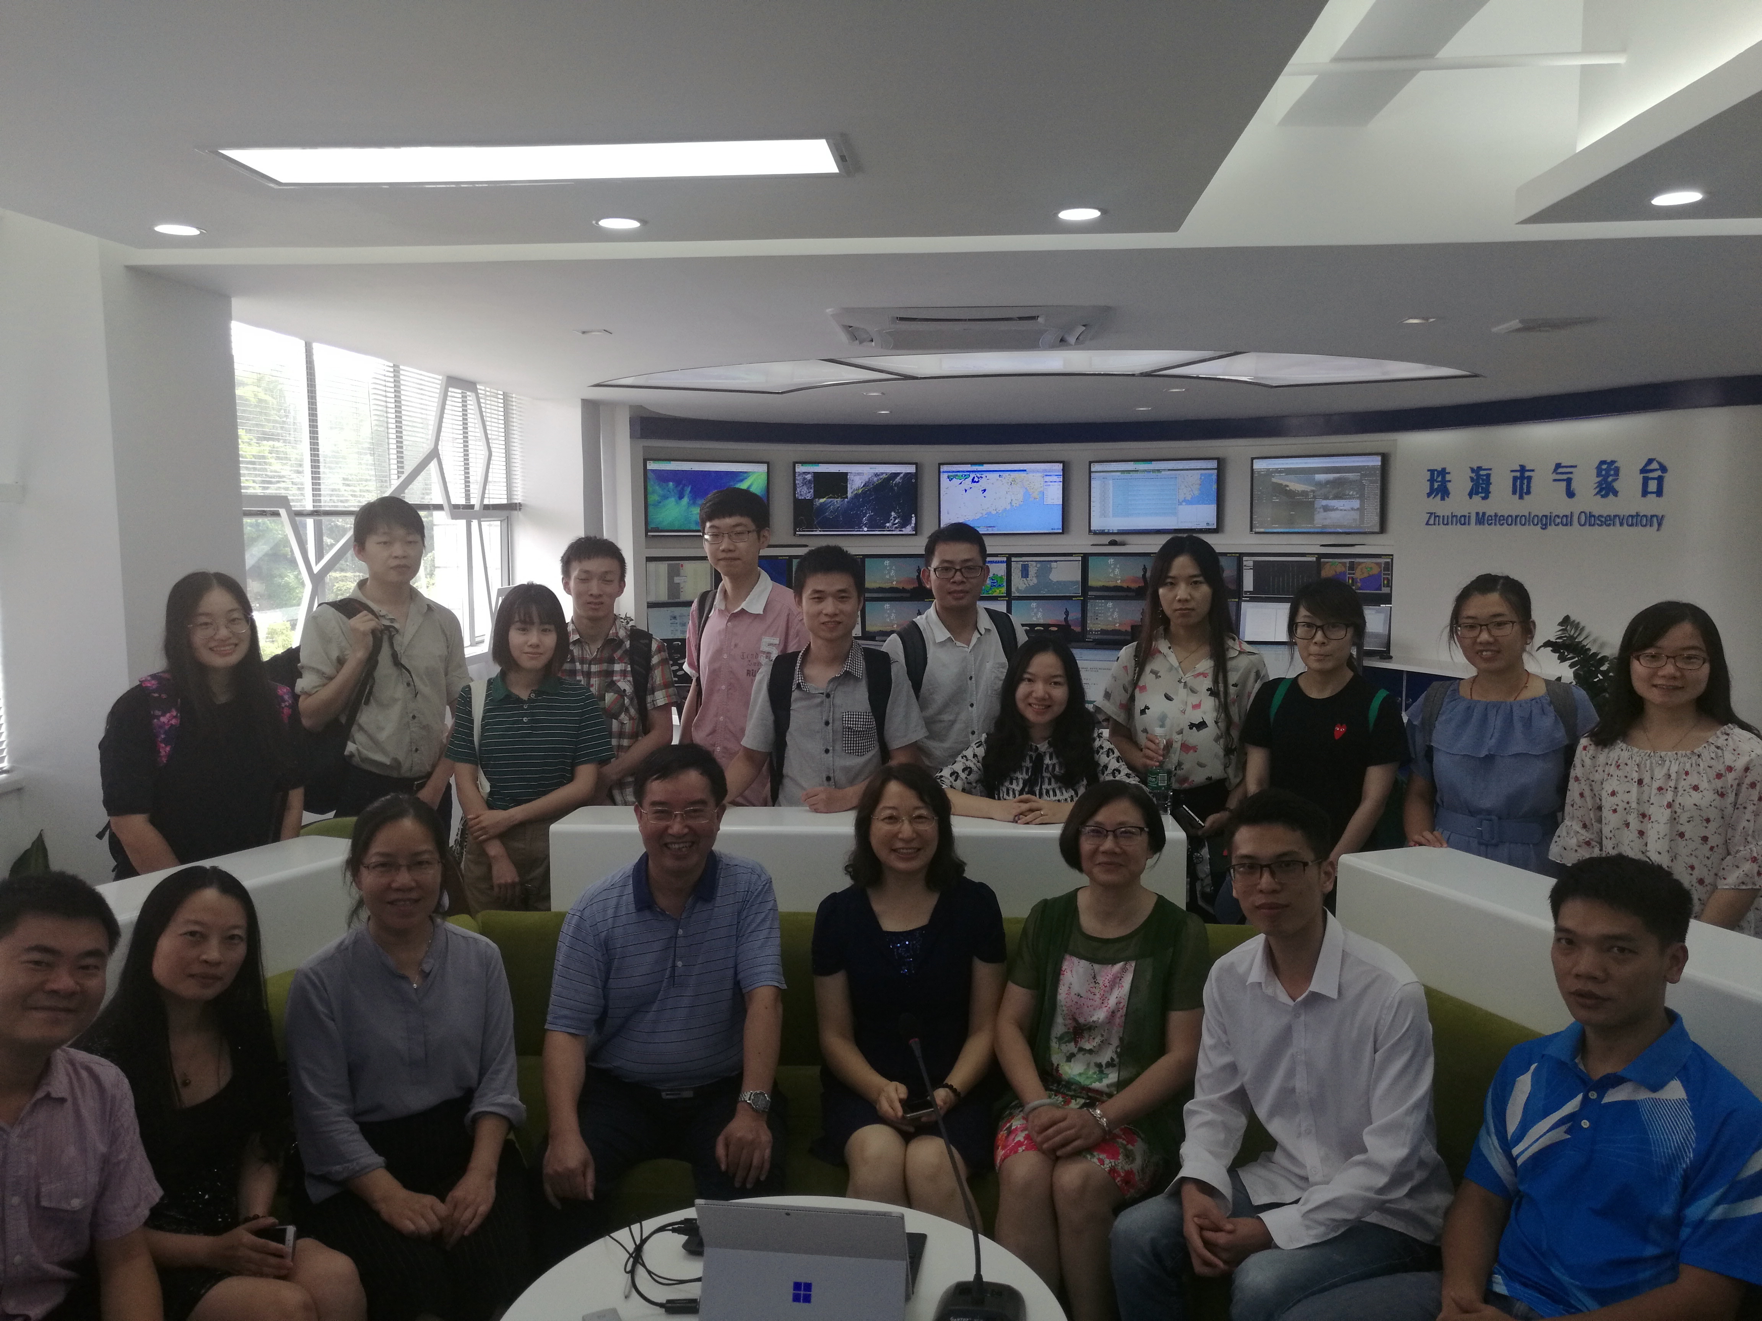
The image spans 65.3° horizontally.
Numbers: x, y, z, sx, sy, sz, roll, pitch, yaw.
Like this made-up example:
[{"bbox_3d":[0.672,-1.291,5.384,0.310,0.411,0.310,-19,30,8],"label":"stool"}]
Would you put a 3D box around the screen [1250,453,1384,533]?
[{"bbox_3d":[3.195,-1.210,10.027,0.970,0.560,0.070,3,7,32],"label":"screen"}]

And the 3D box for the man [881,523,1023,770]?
[{"bbox_3d":[0.249,0.420,4.194,0.480,1.677,0.300,0,6,2],"label":"man"}]

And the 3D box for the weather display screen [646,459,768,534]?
[{"bbox_3d":[-1.310,-1.209,10.299,0.970,0.560,0.070,-3,6,-22],"label":"weather display screen"}]

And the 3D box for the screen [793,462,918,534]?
[{"bbox_3d":[-0.200,-1.253,10.689,0.970,0.560,0.070,-1,6,-10],"label":"screen"}]

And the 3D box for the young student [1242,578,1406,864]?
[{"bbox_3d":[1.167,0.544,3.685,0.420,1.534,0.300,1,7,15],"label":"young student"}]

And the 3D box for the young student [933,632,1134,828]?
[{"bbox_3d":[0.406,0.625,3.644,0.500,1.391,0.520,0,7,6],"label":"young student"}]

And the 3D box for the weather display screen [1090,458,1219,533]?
[{"bbox_3d":[2.073,-1.233,10.392,0.970,0.560,0.070,2,6,21],"label":"weather display screen"}]

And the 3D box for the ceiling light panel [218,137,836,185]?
[{"bbox_3d":[-0.659,-0.974,2.642,1.210,0.040,0.310,0,6,5],"label":"ceiling light panel"}]

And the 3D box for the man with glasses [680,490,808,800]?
[{"bbox_3d":[-0.385,0.409,3.990,0.460,1.816,0.280,2,6,19],"label":"man with glasses"}]

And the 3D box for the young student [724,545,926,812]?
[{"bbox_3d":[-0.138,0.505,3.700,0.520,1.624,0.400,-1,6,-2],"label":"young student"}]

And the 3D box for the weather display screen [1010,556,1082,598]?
[{"bbox_3d":[1.137,-0.575,9.496,0.500,0.295,0.060,0,6,5],"label":"weather display screen"}]

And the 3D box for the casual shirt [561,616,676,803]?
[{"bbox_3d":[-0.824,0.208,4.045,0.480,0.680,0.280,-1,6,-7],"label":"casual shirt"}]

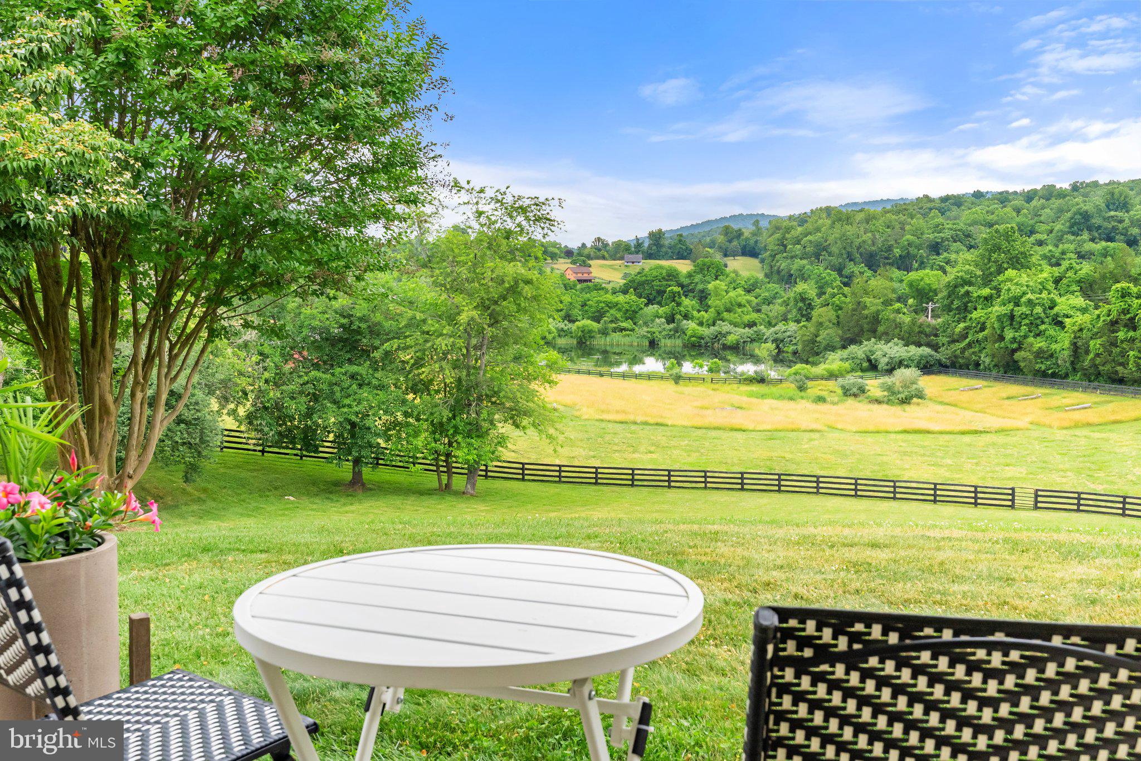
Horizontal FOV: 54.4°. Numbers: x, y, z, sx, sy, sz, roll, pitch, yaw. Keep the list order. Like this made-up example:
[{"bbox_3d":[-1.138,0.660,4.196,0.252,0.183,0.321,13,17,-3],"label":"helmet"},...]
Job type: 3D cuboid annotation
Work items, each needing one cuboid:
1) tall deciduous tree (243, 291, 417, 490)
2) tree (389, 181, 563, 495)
[{"bbox_3d":[-12.130,0.430,55.670,8.770,10.180,8.330,0,4,0],"label":"tall deciduous tree"},{"bbox_3d":[-4.940,-2.100,57.480,9.010,16.200,8.560,0,4,0],"label":"tree"}]

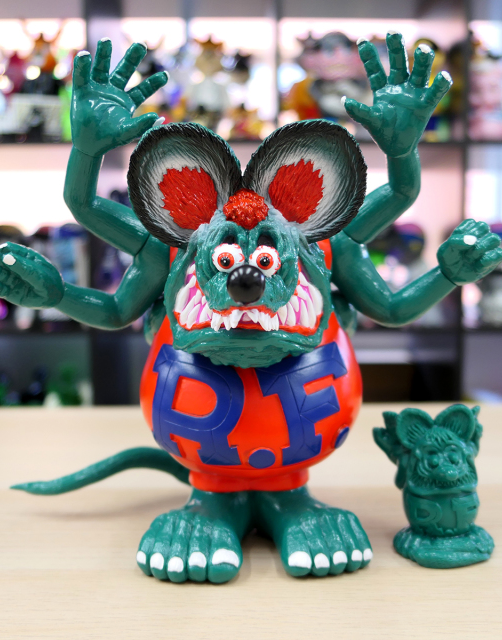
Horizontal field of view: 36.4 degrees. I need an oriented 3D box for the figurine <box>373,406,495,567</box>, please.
[{"bbox_3d":[0.100,0.088,0.418,0.062,0.081,0.042,0,6,4],"label":"figurine"}]

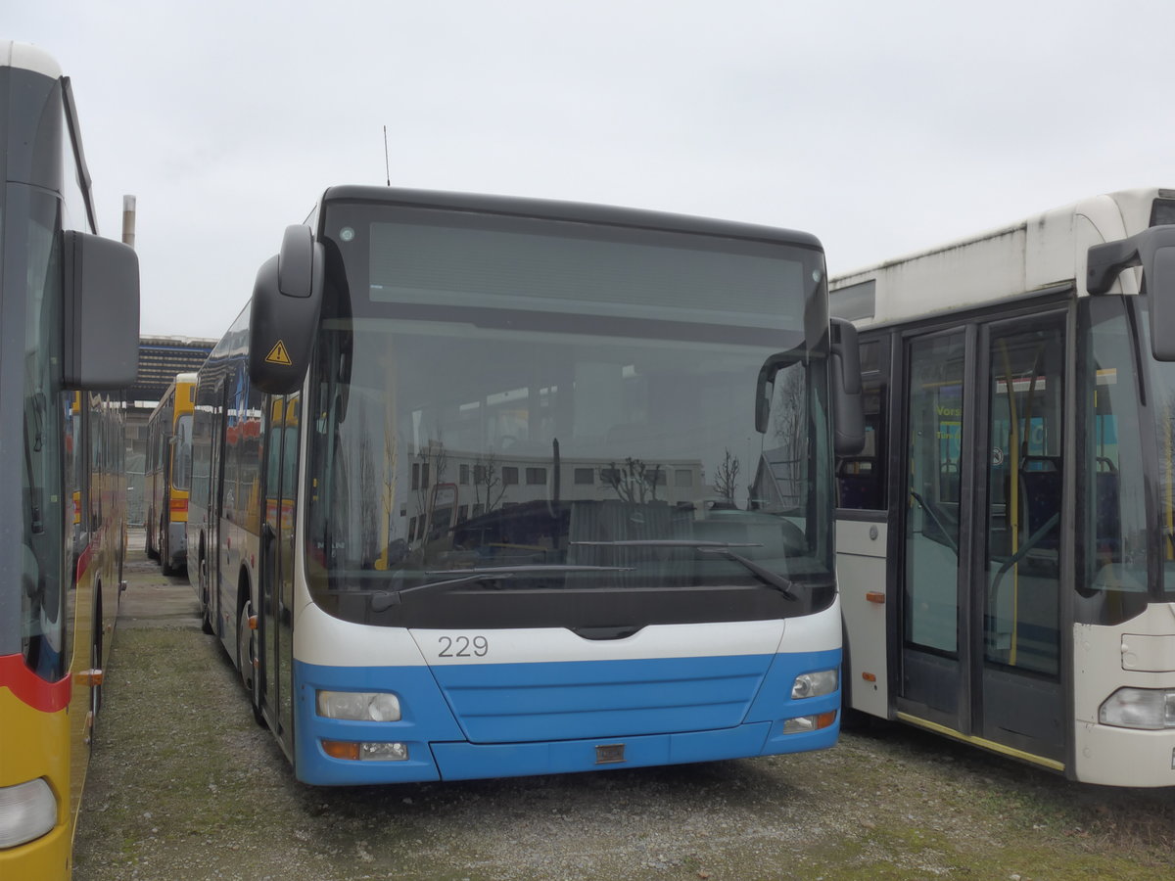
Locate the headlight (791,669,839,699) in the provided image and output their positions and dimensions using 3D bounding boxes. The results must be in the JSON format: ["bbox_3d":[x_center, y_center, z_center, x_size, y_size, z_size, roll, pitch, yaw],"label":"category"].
[{"bbox_3d":[1.025,1.090,5.483,0.325,0.115,0.100,2,-2,-32],"label":"headlight"}]

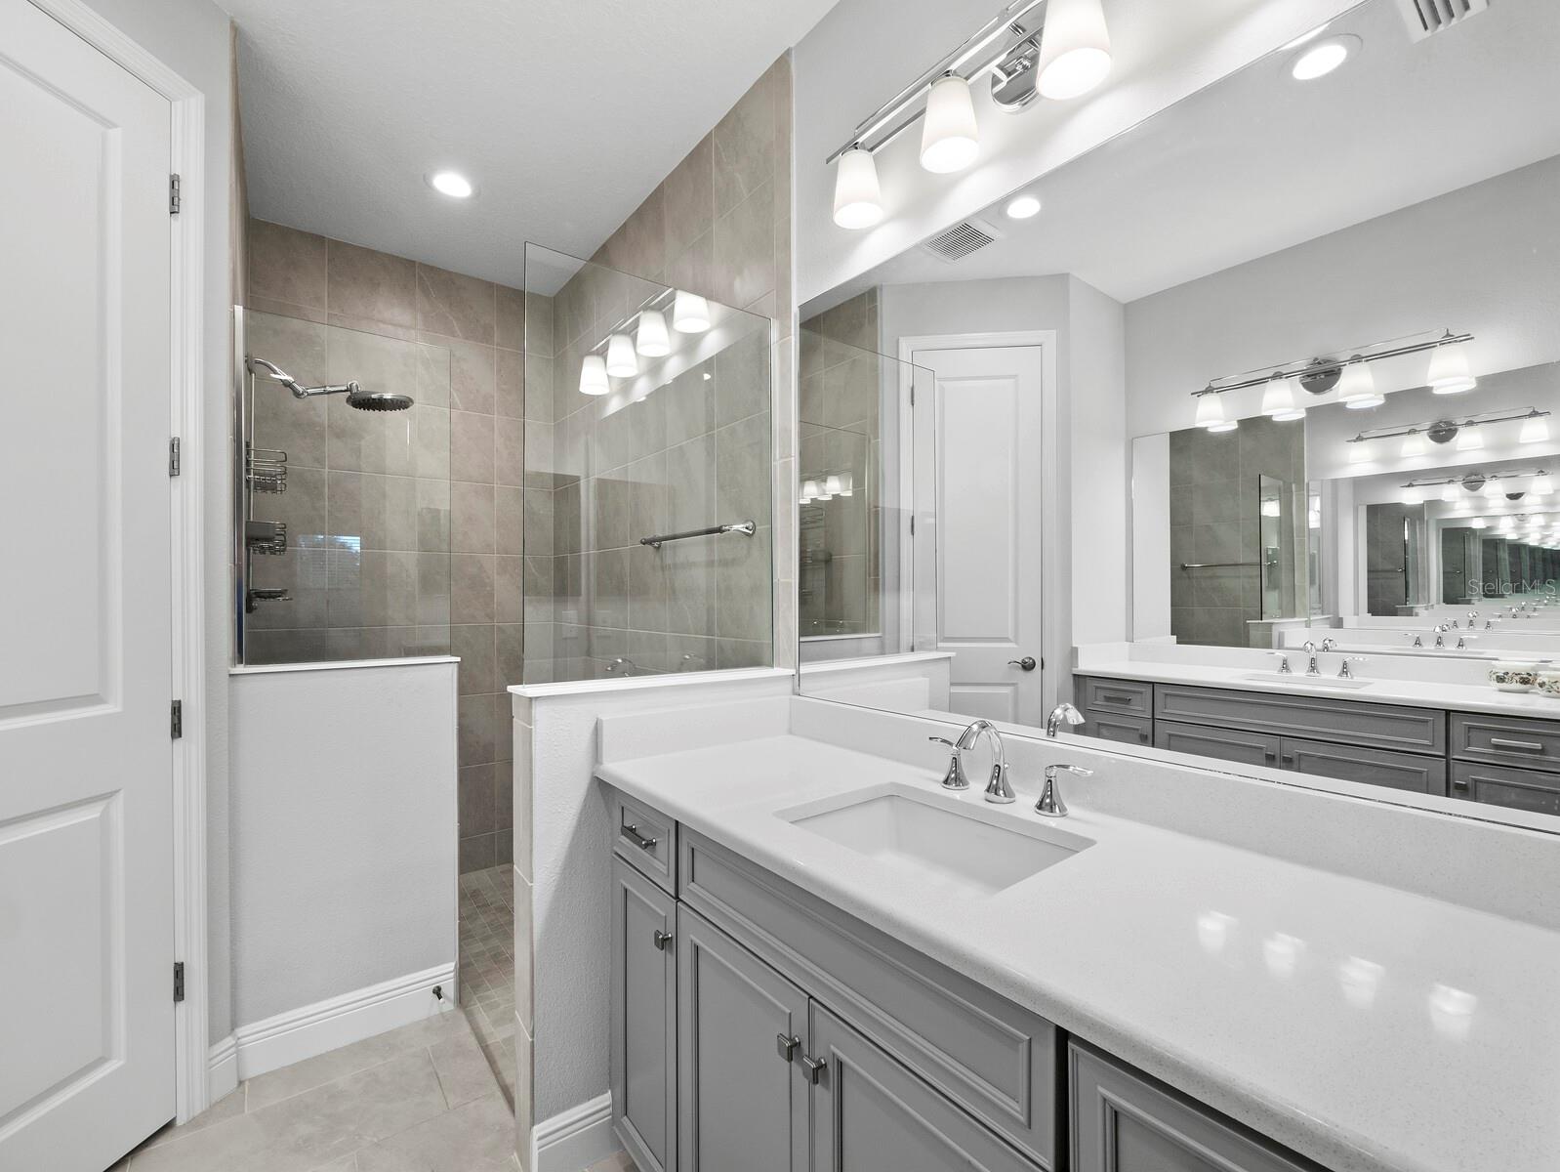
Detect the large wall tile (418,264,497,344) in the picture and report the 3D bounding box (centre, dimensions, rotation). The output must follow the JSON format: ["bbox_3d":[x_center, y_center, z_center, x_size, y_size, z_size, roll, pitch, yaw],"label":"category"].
[{"bbox_3d":[-1.497,-1.301,2.935,0.328,0.306,0.012,0,-1,-36],"label":"large wall tile"}]

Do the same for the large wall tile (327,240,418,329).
[{"bbox_3d":[-1.768,-1.304,2.750,0.329,0.306,0.012,0,-1,-36],"label":"large wall tile"}]

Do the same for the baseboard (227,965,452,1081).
[{"bbox_3d":[-1.236,1.253,1.830,0.520,0.137,0.018,0,-1,-36],"label":"baseboard"}]

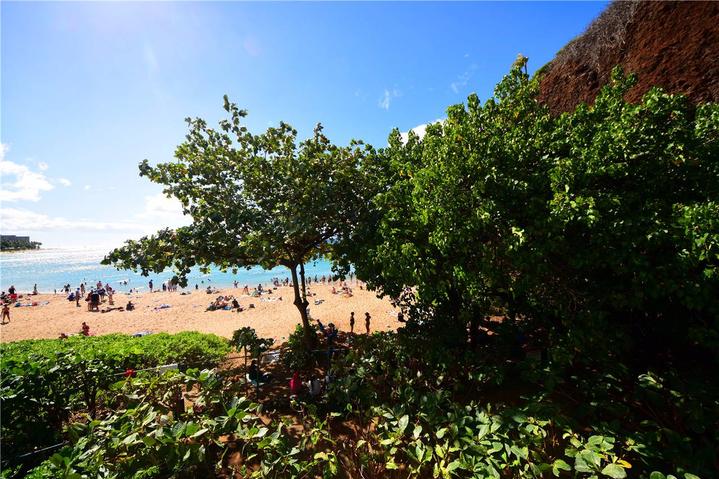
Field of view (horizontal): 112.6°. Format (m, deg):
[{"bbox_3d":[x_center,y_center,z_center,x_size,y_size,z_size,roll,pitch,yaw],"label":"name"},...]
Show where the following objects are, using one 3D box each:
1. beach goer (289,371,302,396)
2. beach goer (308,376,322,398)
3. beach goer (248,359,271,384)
[{"bbox_3d":[-2.631,5.858,9.850,0.550,0.880,0.660,1,-2,-14],"label":"beach goer"},{"bbox_3d":[-1.790,5.961,9.750,0.520,0.840,0.660,0,-2,-11],"label":"beach goer"},{"bbox_3d":[-4.320,5.637,10.350,0.850,0.970,0.520,1,-2,-18],"label":"beach goer"}]

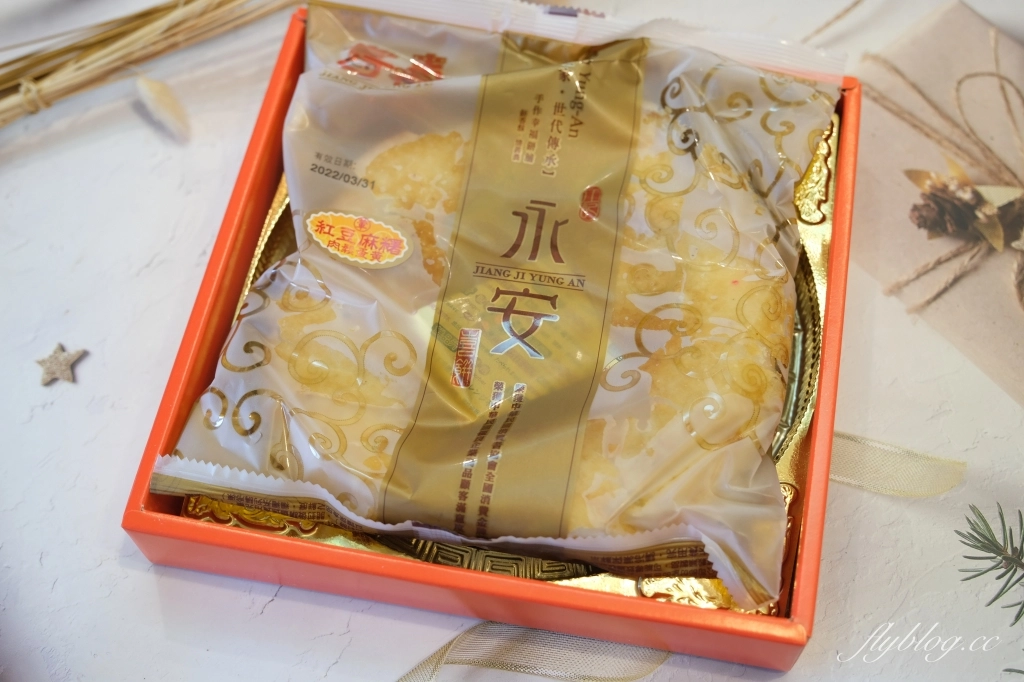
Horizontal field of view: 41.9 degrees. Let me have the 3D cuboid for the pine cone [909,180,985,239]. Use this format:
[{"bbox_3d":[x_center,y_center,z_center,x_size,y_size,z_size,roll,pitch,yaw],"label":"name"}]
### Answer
[{"bbox_3d":[0.187,-0.056,0.574,0.034,0.024,0.024,1,62,3],"label":"pine cone"}]

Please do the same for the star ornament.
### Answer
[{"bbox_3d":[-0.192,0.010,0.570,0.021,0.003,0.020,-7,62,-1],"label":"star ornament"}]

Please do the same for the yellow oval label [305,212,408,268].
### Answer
[{"bbox_3d":[-0.062,-0.041,0.542,0.045,0.002,0.021,16,63,1],"label":"yellow oval label"}]

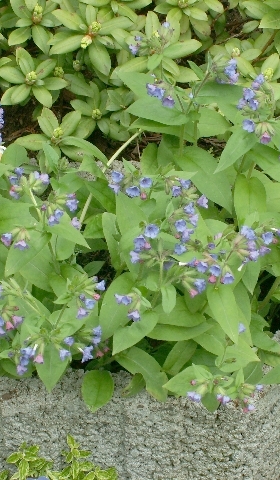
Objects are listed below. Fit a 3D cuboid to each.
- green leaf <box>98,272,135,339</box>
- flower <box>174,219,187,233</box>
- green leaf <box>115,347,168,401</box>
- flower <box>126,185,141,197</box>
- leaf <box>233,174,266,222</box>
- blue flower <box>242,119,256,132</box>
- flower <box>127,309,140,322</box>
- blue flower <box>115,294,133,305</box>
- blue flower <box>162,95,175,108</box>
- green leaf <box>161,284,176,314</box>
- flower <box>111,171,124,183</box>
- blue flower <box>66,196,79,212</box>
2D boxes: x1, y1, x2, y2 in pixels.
[{"bbox_3d":[-0.025,0.069,1.220,0.038,0.066,0.025,3,22,8],"label":"green leaf"},{"bbox_3d":[0.044,-0.016,1.280,0.014,0.013,0.013,2,42,5],"label":"flower"},{"bbox_3d":[0.003,0.142,1.260,0.074,0.020,0.030,43,59,3],"label":"green leaf"},{"bbox_3d":[-0.007,-0.050,1.185,0.014,0.013,0.013,0,21,0],"label":"flower"},{"bbox_3d":[0.132,-0.050,1.390,0.040,0.016,0.062,-1,73,1],"label":"leaf"},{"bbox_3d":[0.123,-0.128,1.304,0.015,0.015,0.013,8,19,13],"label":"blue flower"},{"bbox_3d":[-0.006,0.076,1.170,0.014,0.013,0.014,3,29,5],"label":"flower"},{"bbox_3d":[-0.017,0.060,1.170,0.018,0.011,0.014,-3,29,-5],"label":"blue flower"},{"bbox_3d":[0.032,-0.155,1.300,0.014,0.014,0.014,0,29,0],"label":"blue flower"},{"bbox_3d":[0.029,0.060,1.180,0.016,0.030,0.011,-3,18,1],"label":"green leaf"},{"bbox_3d":[-0.025,-0.069,1.272,0.015,0.013,0.013,3,15,5],"label":"flower"},{"bbox_3d":[-0.074,-0.039,1.270,0.014,0.016,0.014,-10,30,-17],"label":"blue flower"}]

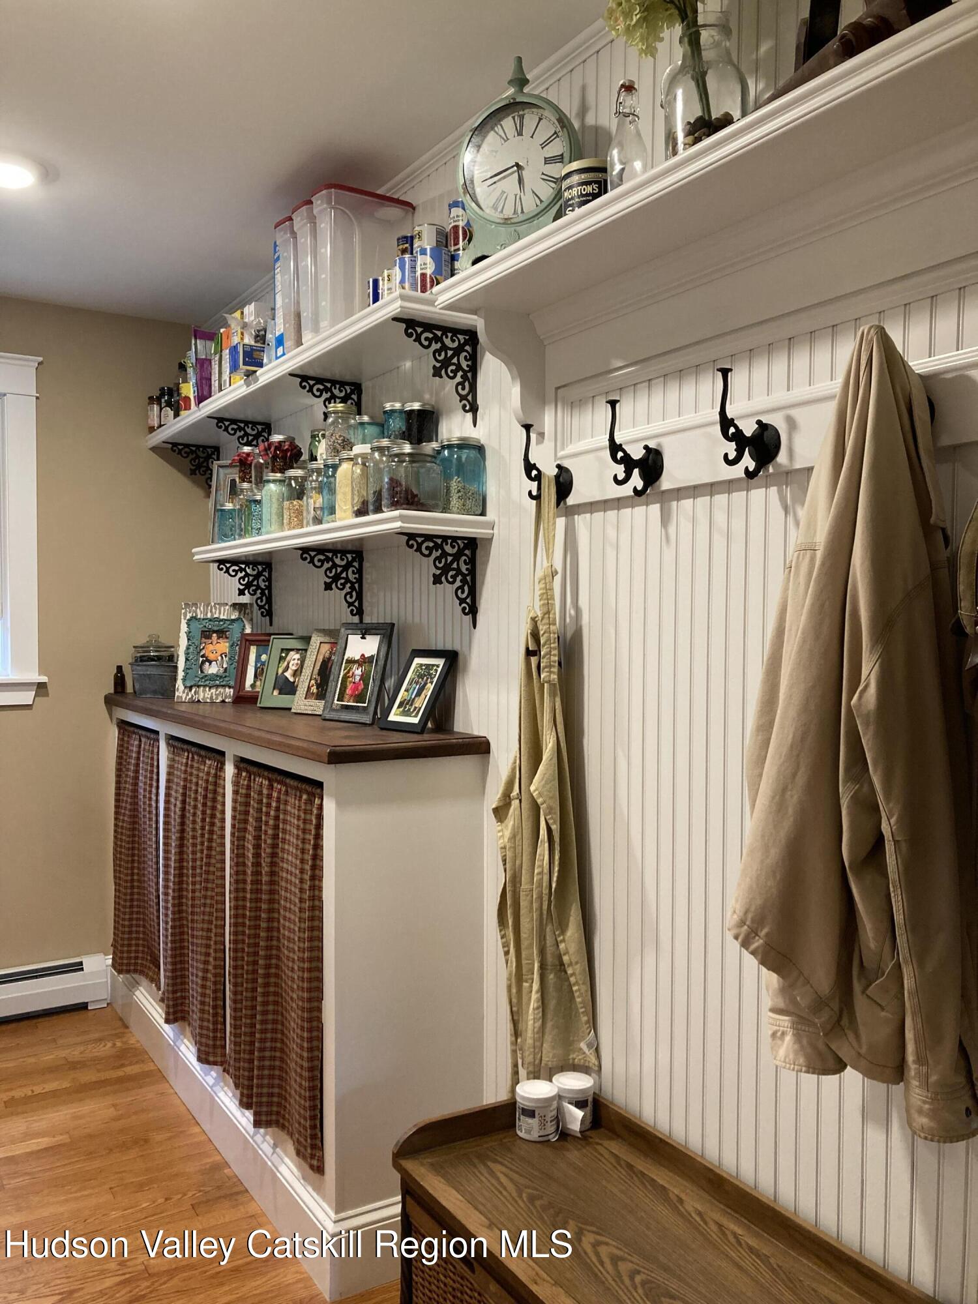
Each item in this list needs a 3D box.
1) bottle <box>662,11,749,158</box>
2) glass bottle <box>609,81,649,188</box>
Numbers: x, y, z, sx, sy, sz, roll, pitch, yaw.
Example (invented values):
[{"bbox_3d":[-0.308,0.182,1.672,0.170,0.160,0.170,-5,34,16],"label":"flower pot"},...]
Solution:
[{"bbox_3d":[0.317,-0.799,1.544,0.122,0.257,0.122,0,2,0],"label":"bottle"},{"bbox_3d":[0.219,-0.788,1.671,0.062,0.226,0.062,0,2,0],"label":"glass bottle"}]

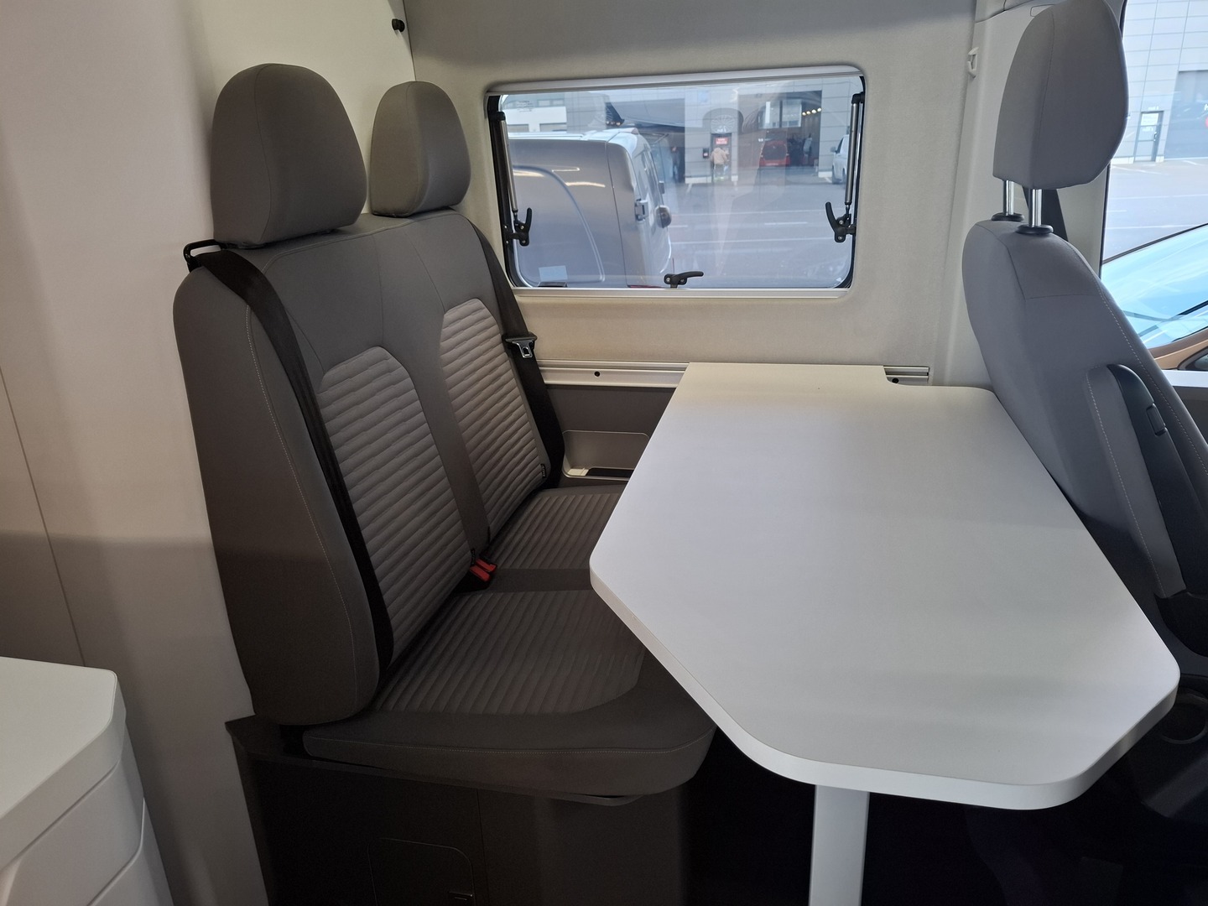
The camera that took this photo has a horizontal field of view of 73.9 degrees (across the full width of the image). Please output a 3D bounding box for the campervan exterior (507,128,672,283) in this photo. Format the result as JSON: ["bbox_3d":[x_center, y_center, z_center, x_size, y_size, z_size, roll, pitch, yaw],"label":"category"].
[{"bbox_3d":[-2.091,-1.125,5.637,5.100,1.970,1.950,2,20,12],"label":"campervan exterior"}]

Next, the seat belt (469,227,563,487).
[{"bbox_3d":[-0.172,-0.202,1.730,0.100,0.600,0.080,-11,16,17],"label":"seat belt"}]

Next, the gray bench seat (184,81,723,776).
[{"bbox_3d":[-0.127,-0.132,1.311,0.706,0.914,0.823,2,20,12],"label":"gray bench seat"}]

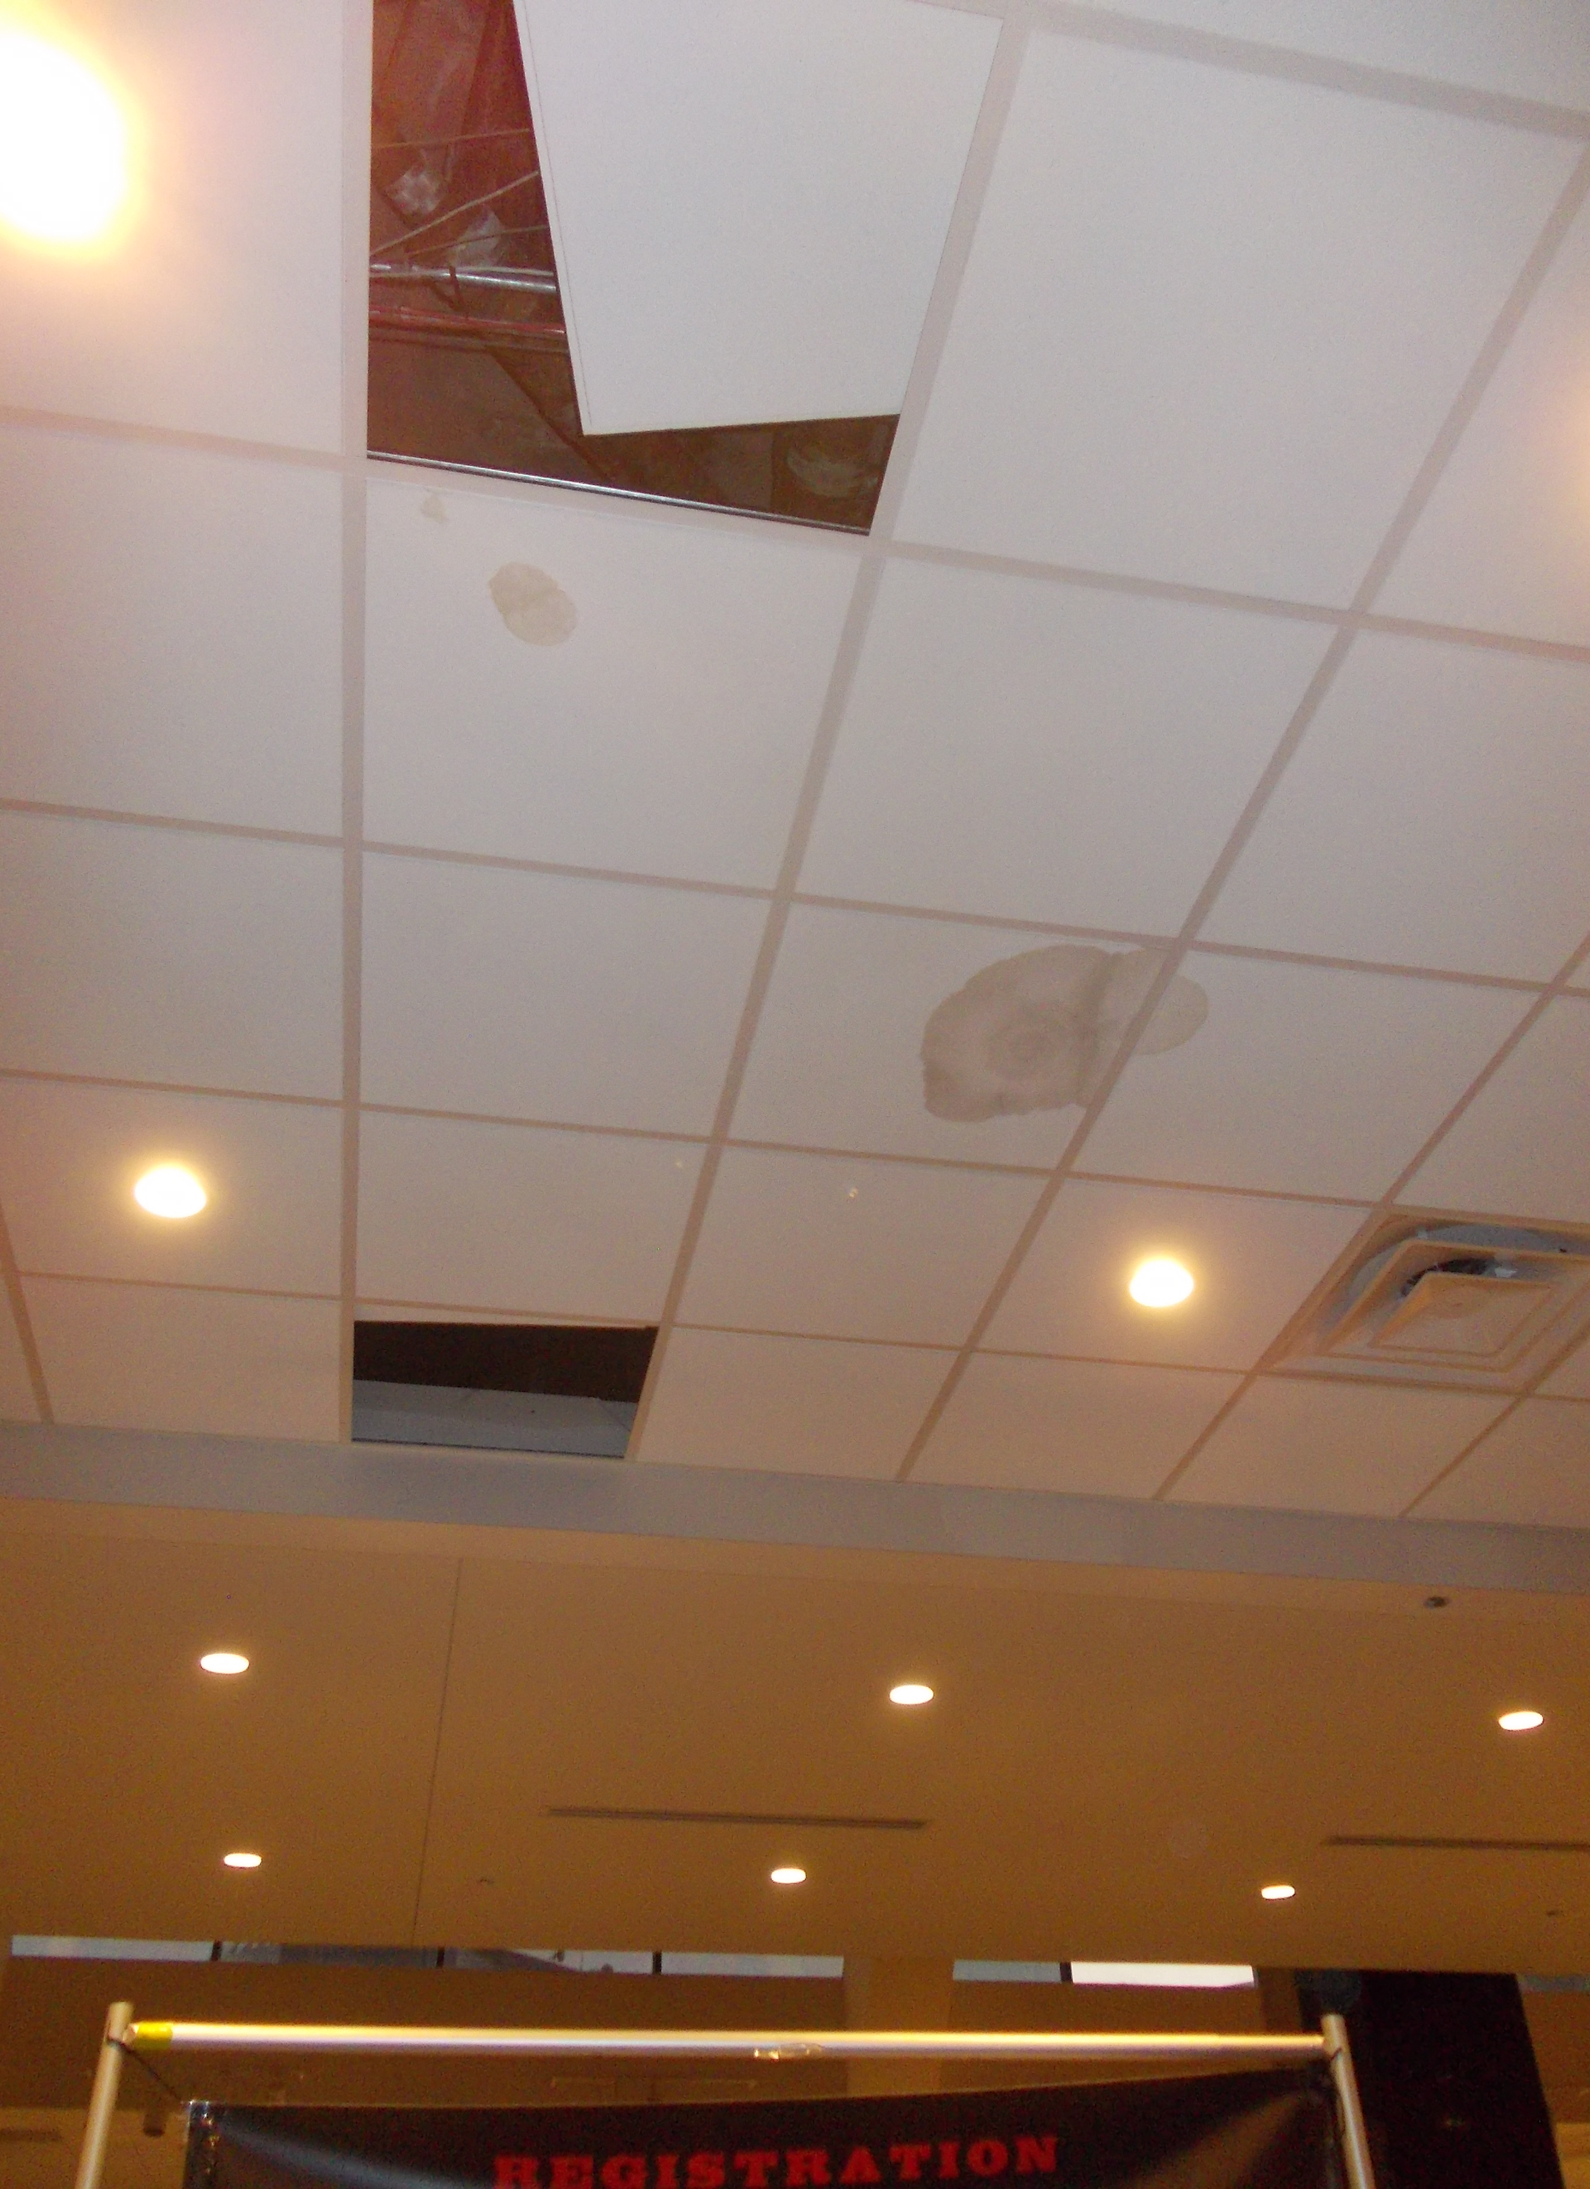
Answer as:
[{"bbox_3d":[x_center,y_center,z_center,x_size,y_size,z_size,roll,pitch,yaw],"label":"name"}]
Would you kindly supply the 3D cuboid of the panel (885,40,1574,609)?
[{"bbox_3d":[0.455,-0.817,1.947,0.600,0.022,0.590,6,-40,-10],"label":"panel"}]

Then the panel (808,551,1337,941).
[{"bbox_3d":[0.341,-0.449,2.393,0.600,0.022,0.590,6,-40,-10],"label":"panel"}]

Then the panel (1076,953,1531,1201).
[{"bbox_3d":[0.824,-0.019,2.941,0.600,0.022,0.590,6,-40,-10],"label":"panel"}]

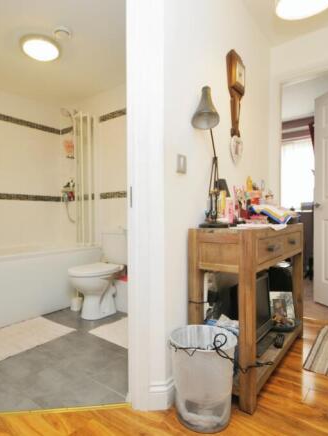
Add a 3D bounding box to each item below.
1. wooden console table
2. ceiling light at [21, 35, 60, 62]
[{"bbox_3d":[0.543,0.438,1.621,0.318,0.775,0.965,0,0,38],"label":"wooden console table"},{"bbox_3d":[-0.962,-1.315,2.120,0.310,0.080,0.310,0,0,0],"label":"ceiling light"}]

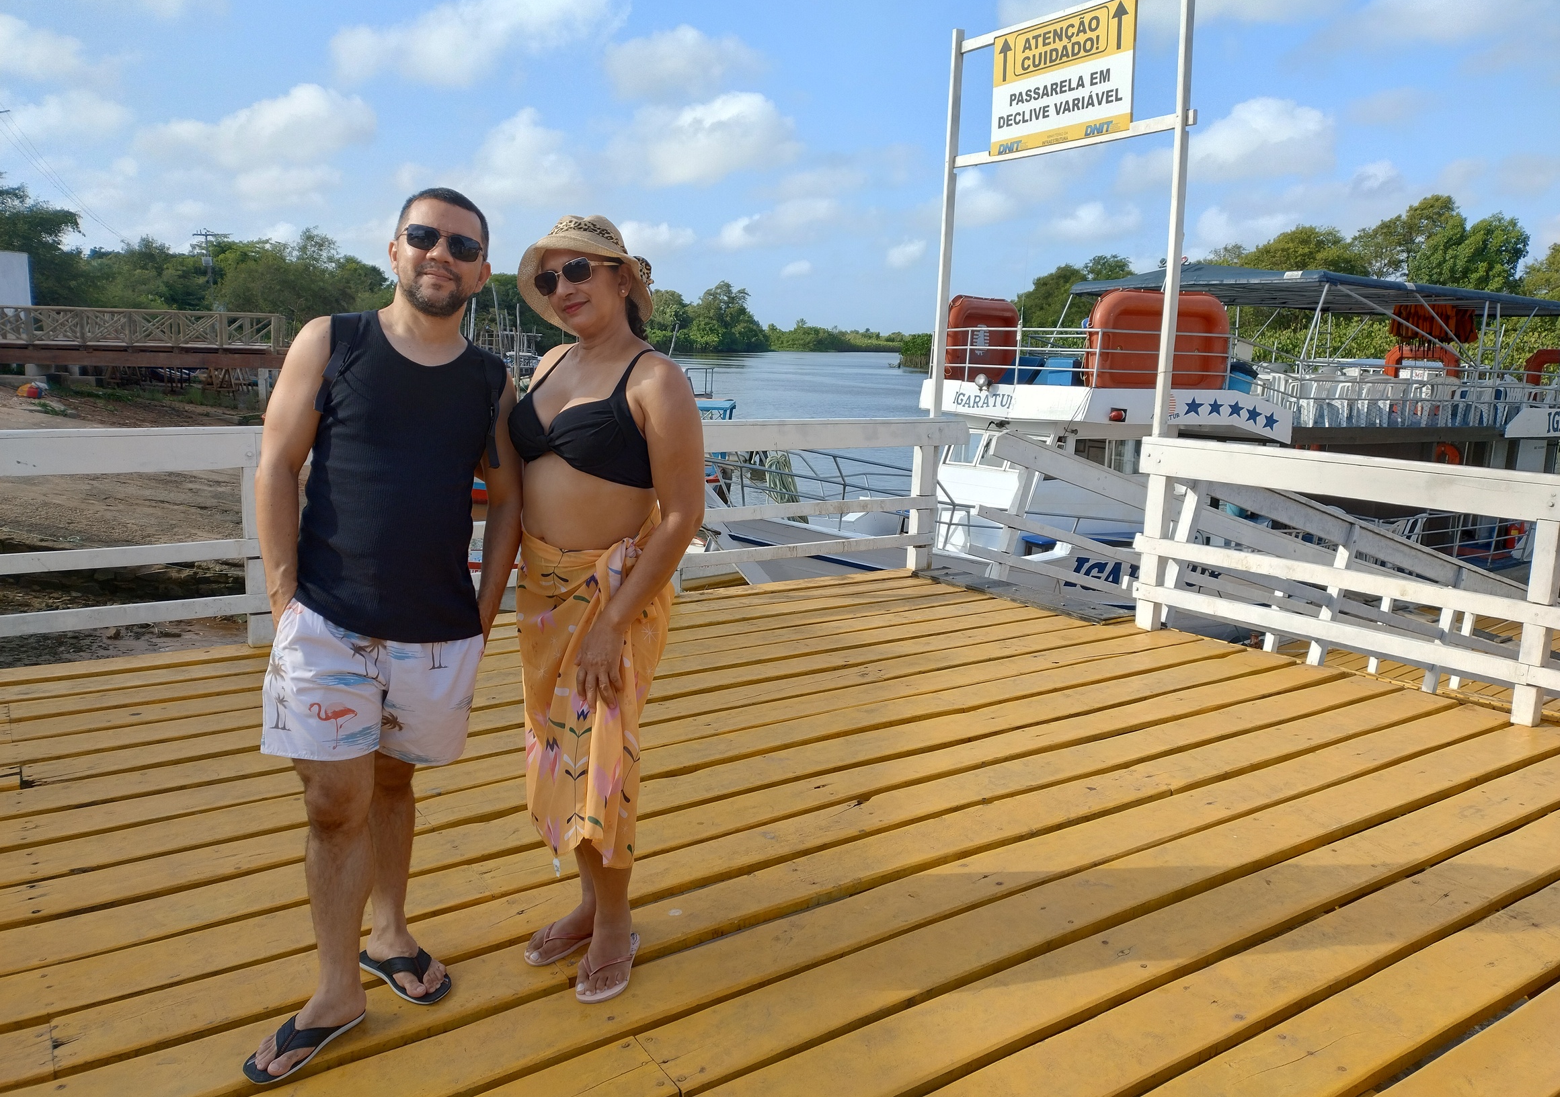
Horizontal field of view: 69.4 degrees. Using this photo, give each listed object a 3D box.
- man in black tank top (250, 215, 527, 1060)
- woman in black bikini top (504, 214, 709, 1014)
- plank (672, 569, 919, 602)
[{"bbox_3d":[-0.812,0.142,2.322,0.560,1.710,0.430,-2,10,-17],"label":"man in black tank top"},{"bbox_3d":[-0.405,0.135,2.524,0.480,1.675,0.360,7,11,29],"label":"woman in black bikini top"},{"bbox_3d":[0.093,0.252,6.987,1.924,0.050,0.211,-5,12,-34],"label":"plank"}]

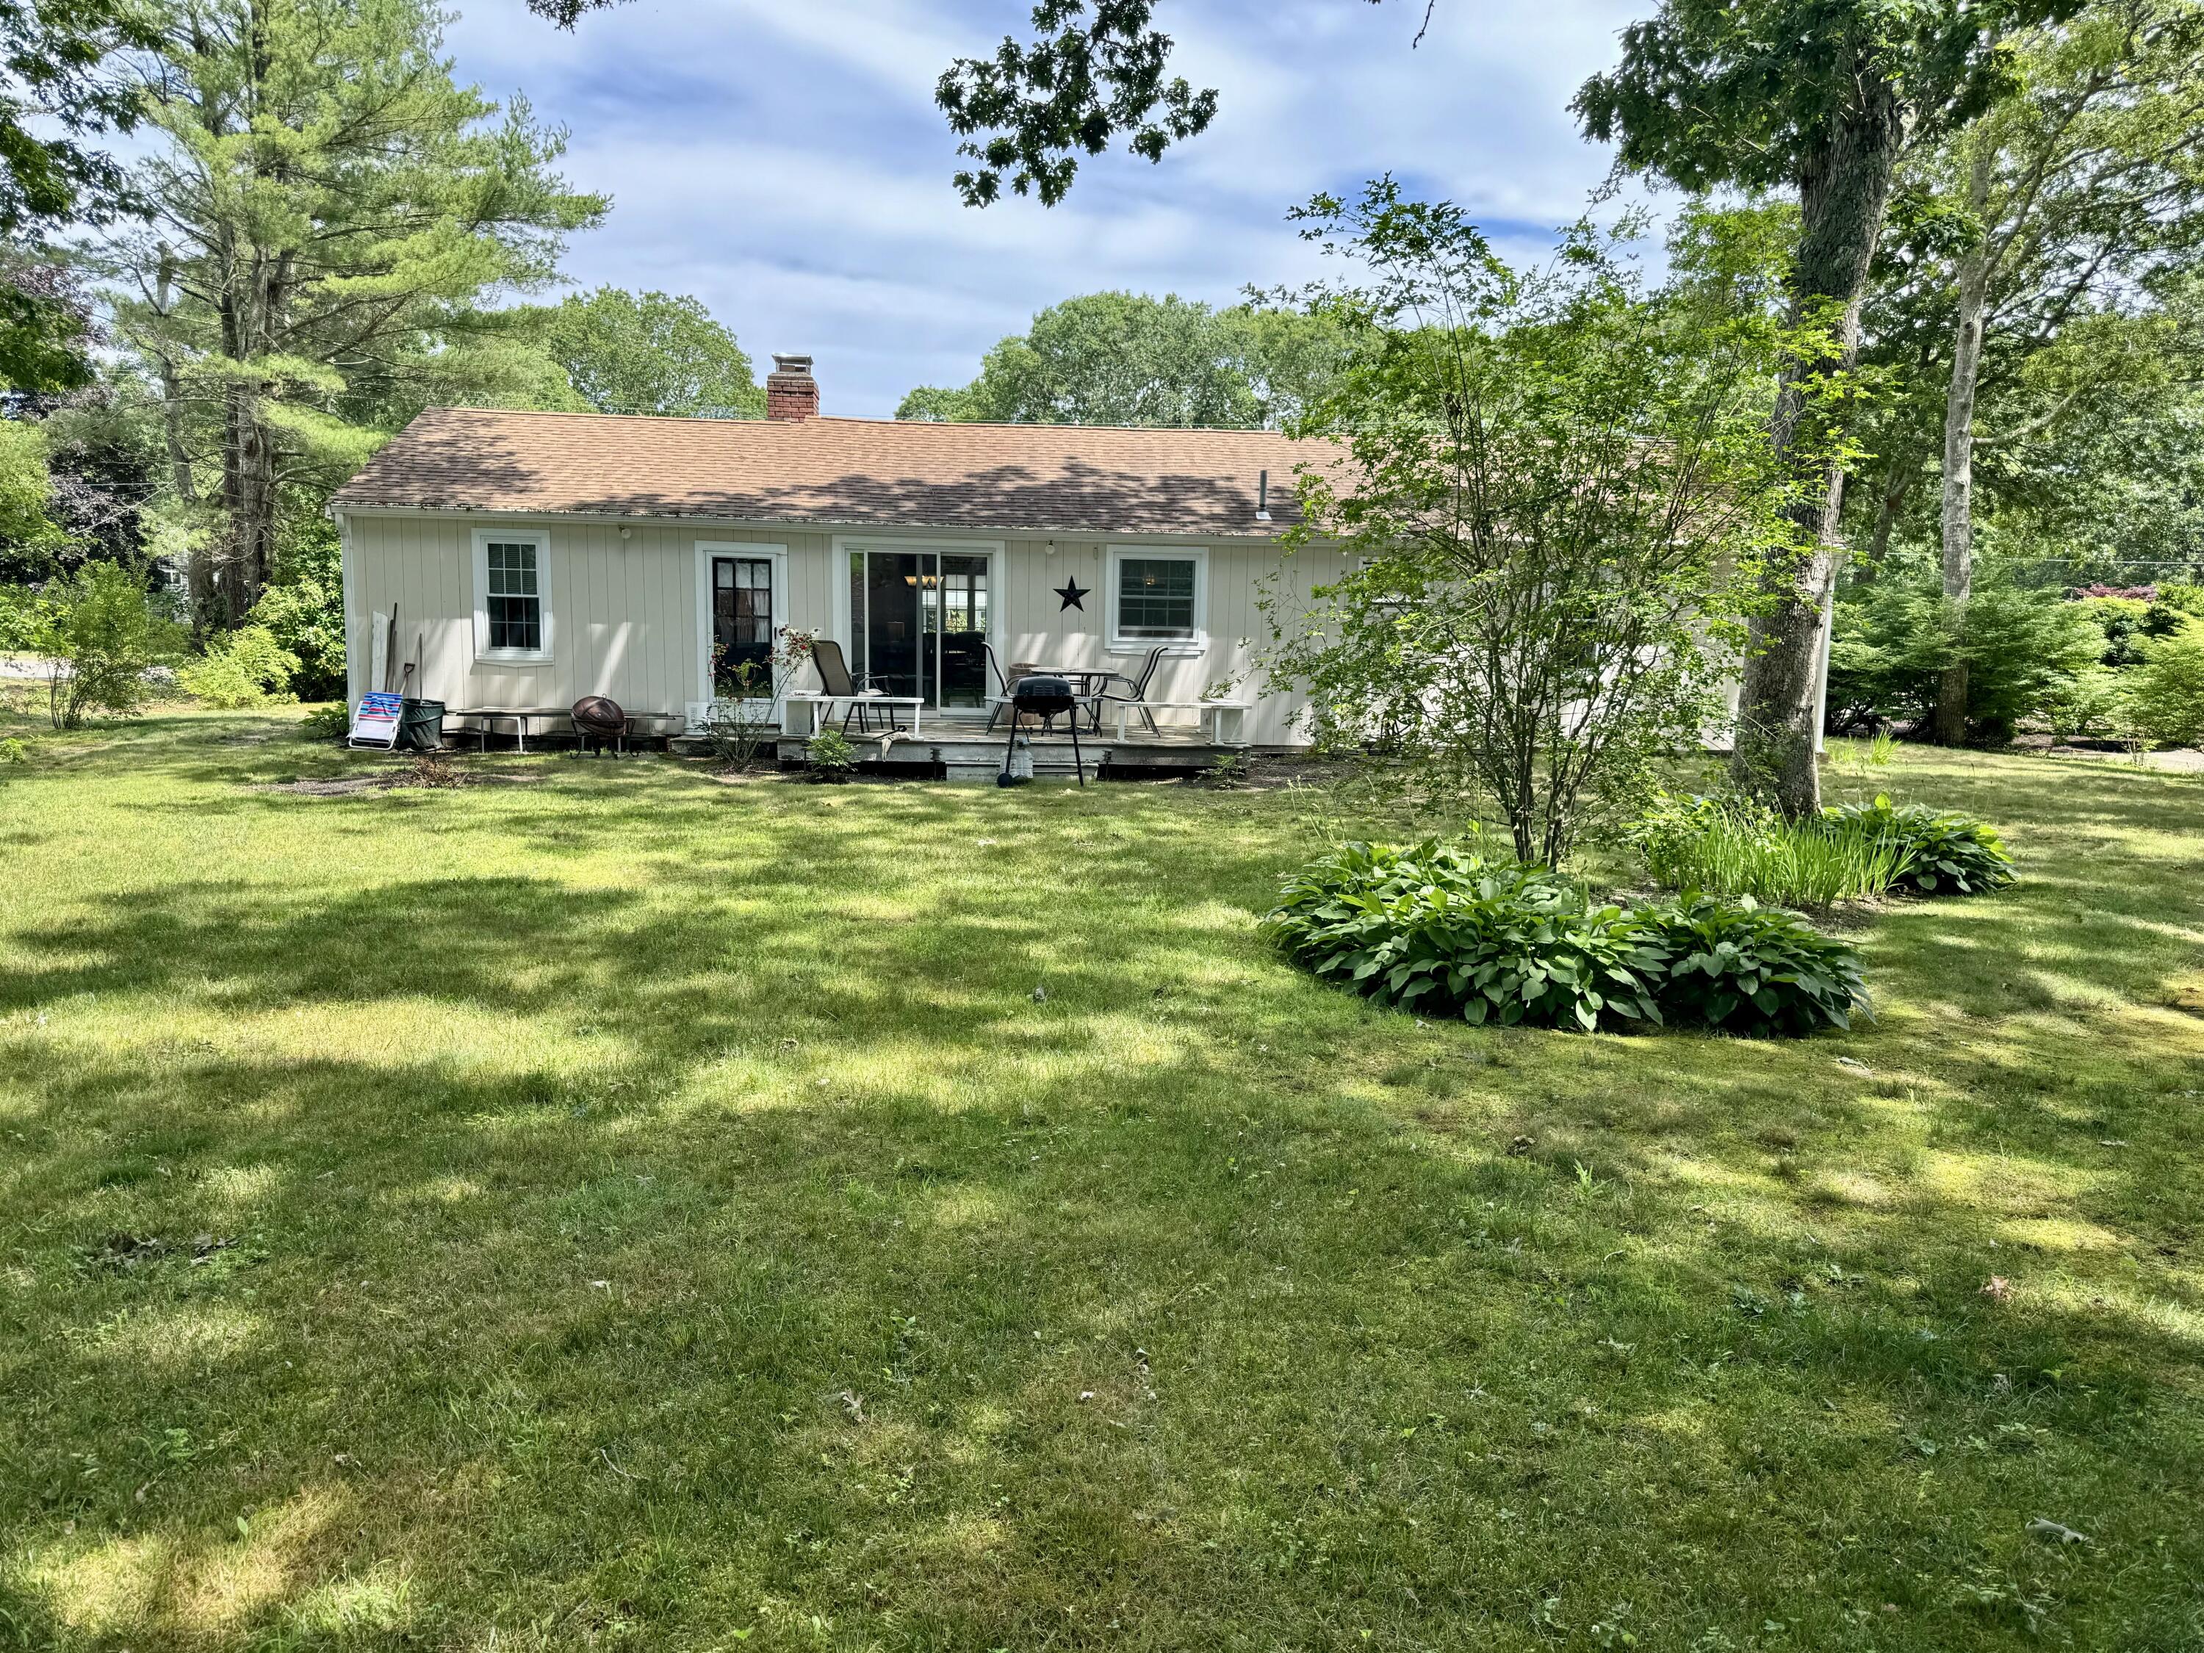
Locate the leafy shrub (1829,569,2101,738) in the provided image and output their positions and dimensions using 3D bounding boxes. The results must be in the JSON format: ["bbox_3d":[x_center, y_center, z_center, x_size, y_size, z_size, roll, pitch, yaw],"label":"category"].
[{"bbox_3d":[13.424,-2.720,23.900,4.200,2.650,3.300,1,7,0],"label":"leafy shrub"}]

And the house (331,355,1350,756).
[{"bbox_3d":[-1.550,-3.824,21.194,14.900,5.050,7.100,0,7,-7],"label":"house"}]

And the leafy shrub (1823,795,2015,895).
[{"bbox_3d":[5.015,0.091,9.400,1.200,0.500,1.100,1,7,0],"label":"leafy shrub"}]

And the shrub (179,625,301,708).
[{"bbox_3d":[-14.437,-2.711,25.600,1.850,1.400,1.700,1,7,0],"label":"shrub"}]

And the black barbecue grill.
[{"bbox_3d":[-0.556,-0.887,14.300,0.820,1.050,0.600,0,7,-7],"label":"black barbecue grill"}]

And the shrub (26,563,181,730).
[{"bbox_3d":[-13.343,-2.434,20.400,1.850,2.200,1.800,1,7,0],"label":"shrub"}]

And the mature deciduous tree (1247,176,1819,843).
[{"bbox_3d":[2.831,-1.977,9.950,3.500,4.400,3.100,1,7,0],"label":"mature deciduous tree"}]

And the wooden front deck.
[{"bbox_3d":[-1.061,-0.844,16.591,4.570,0.370,3.540,0,7,-7],"label":"wooden front deck"}]

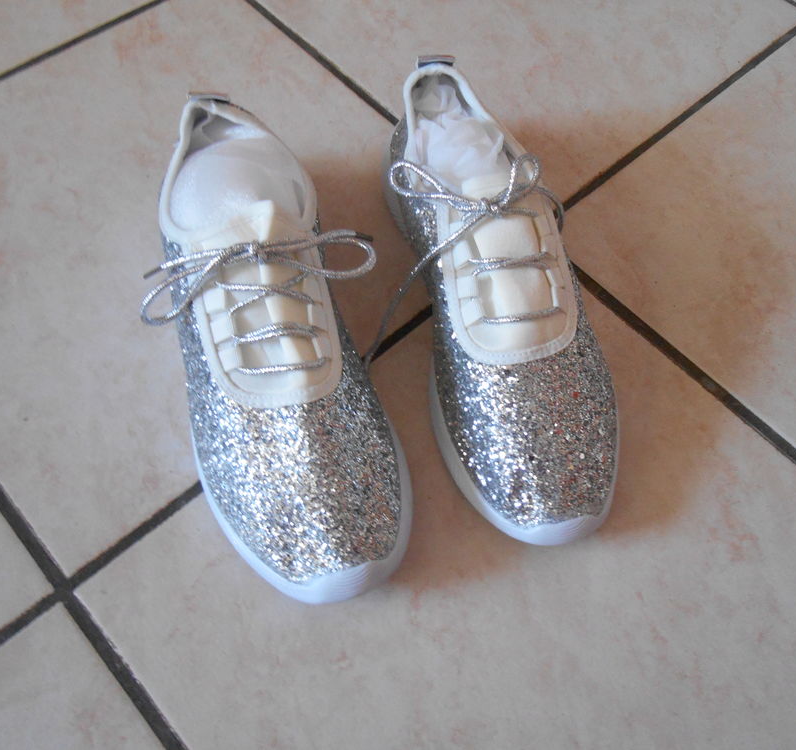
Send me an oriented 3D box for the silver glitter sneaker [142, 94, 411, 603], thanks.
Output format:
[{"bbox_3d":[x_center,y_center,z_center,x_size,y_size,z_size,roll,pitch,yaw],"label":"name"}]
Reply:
[{"bbox_3d":[-0.067,-0.021,0.381,0.100,0.096,0.266,-14,64,-10],"label":"silver glitter sneaker"}]

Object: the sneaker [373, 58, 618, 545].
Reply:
[{"bbox_3d":[0.057,-0.051,0.403,0.100,0.096,0.267,-11,63,-9],"label":"sneaker"}]

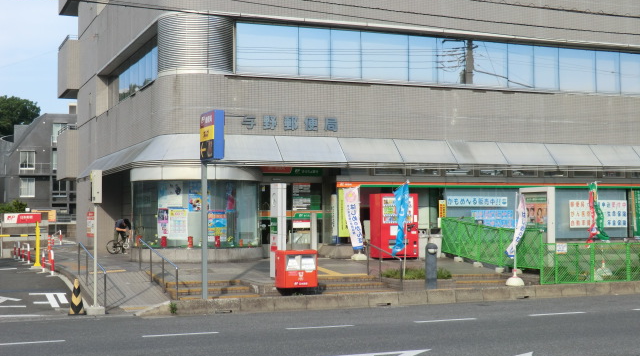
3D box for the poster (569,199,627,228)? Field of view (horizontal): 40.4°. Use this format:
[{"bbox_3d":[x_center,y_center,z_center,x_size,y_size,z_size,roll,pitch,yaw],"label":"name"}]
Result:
[{"bbox_3d":[9.203,1.201,28.684,2.310,0.900,0.040,0,-2,-21],"label":"poster"}]

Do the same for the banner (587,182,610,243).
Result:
[{"bbox_3d":[7.692,0.980,24.000,0.620,1.700,0.250,0,-2,-9],"label":"banner"}]

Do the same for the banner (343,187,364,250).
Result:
[{"bbox_3d":[0.931,1.119,24.000,0.550,1.760,0.200,0,-2,-14],"label":"banner"}]

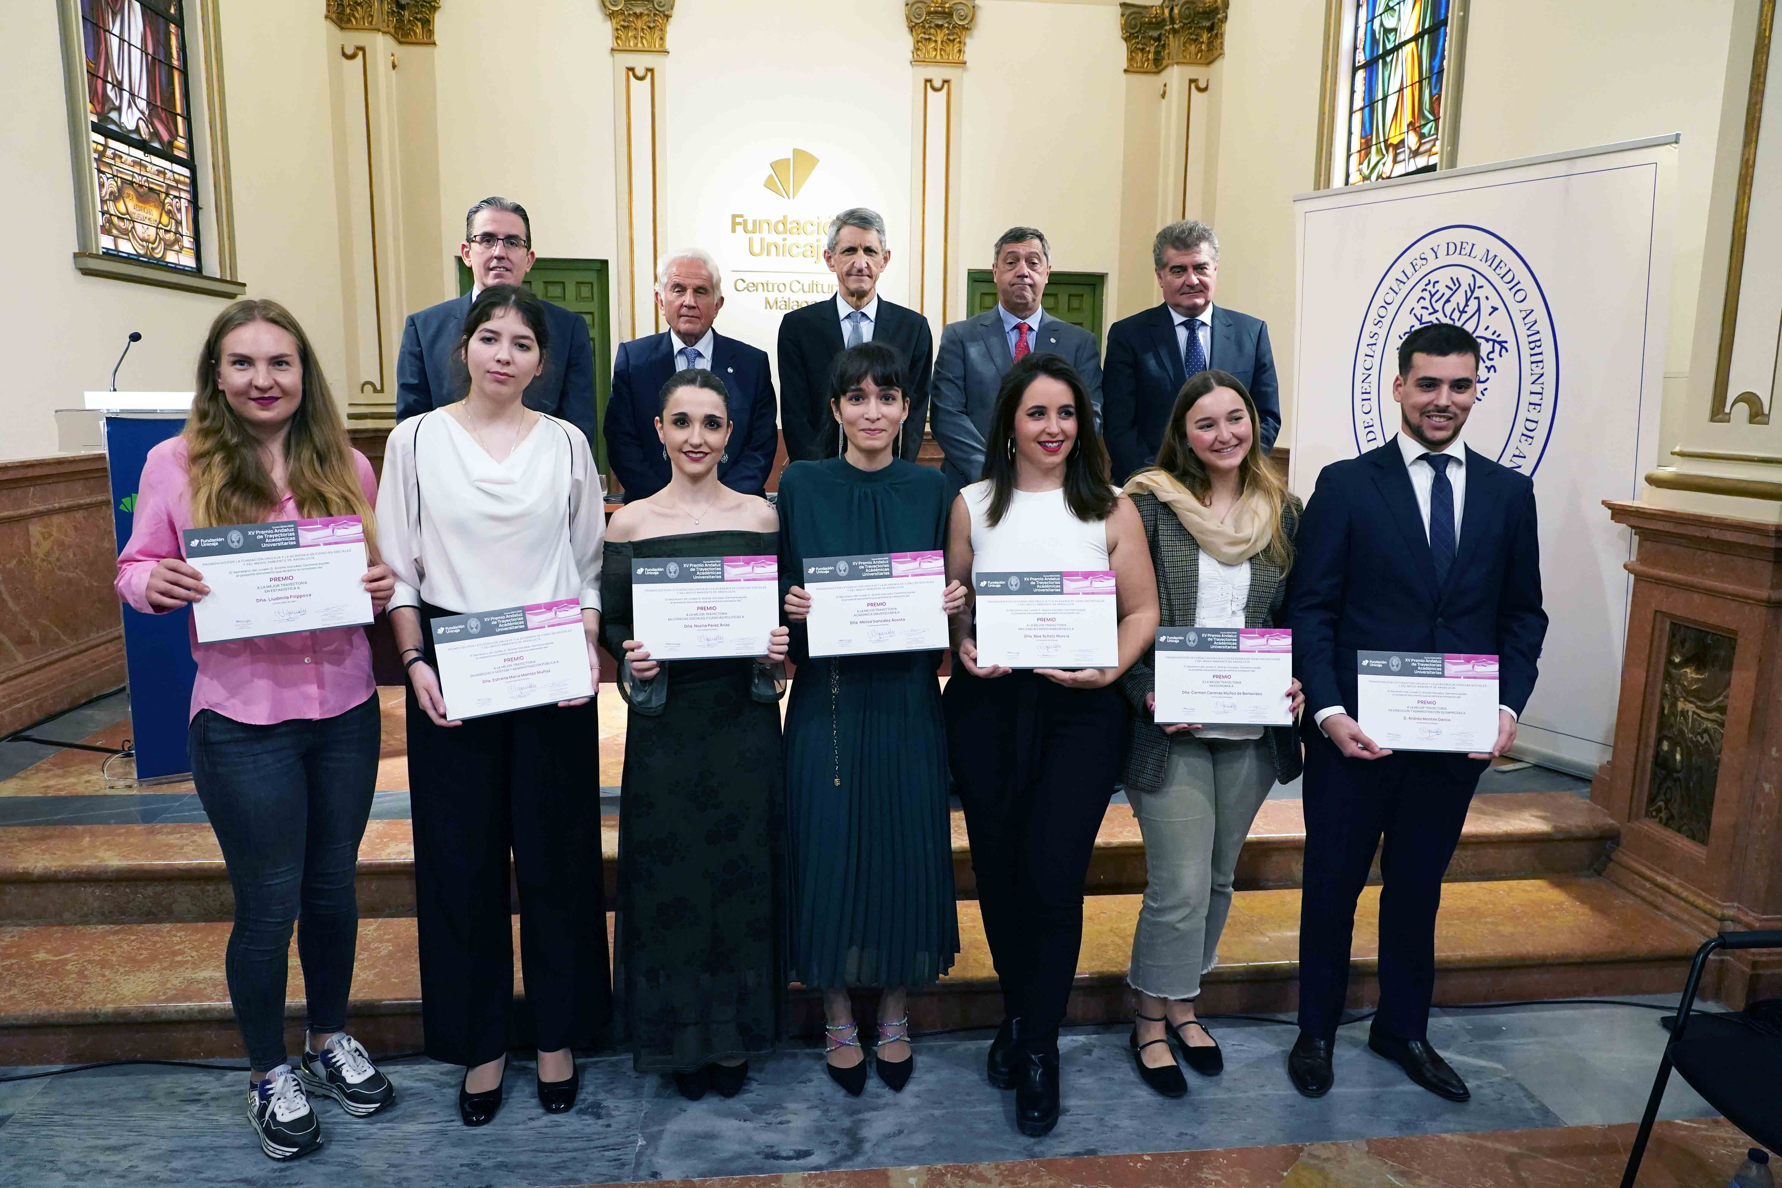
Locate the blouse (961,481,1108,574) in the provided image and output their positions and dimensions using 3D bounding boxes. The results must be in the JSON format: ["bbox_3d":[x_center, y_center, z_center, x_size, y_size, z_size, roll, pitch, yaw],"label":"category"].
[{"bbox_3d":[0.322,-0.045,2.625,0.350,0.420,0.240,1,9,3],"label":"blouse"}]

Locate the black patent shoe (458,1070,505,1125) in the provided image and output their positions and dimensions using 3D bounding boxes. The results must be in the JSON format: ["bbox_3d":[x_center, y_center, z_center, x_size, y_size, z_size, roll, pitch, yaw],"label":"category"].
[{"bbox_3d":[-0.934,1.107,2.720,0.083,0.090,0.240,-1,8,-11],"label":"black patent shoe"}]

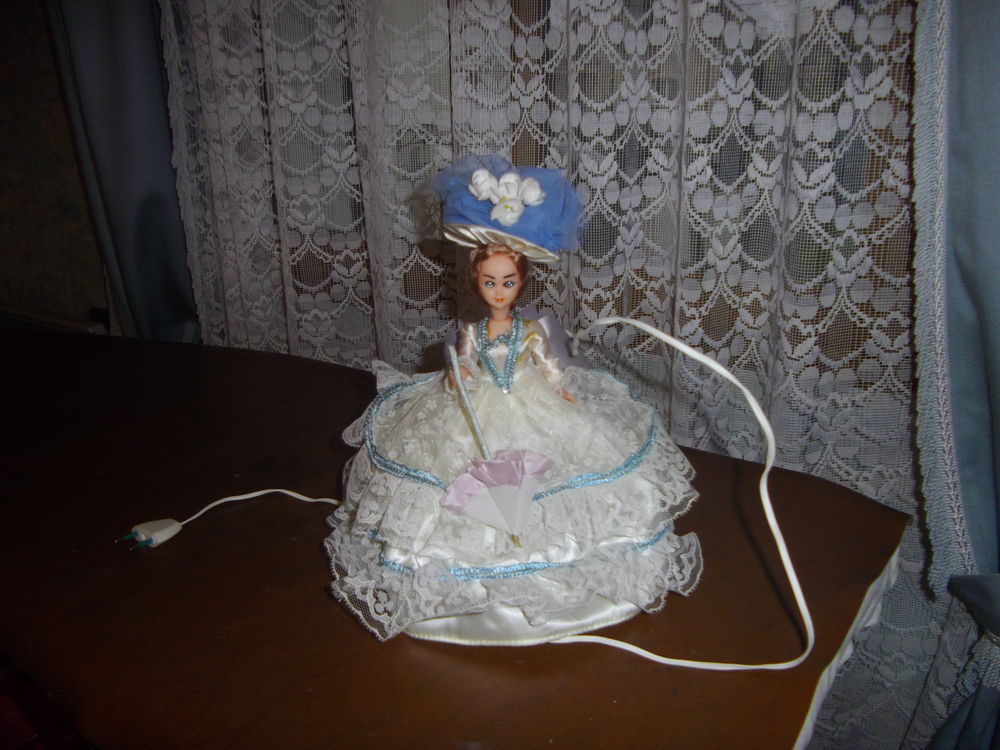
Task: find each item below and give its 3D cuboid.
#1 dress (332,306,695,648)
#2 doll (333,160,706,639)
[{"bbox_3d":[0.009,0.040,0.520,0.252,0.165,0.245,-1,15,3],"label":"dress"},{"bbox_3d":[0.008,-0.009,0.507,0.252,0.265,0.245,-1,15,3],"label":"doll"}]

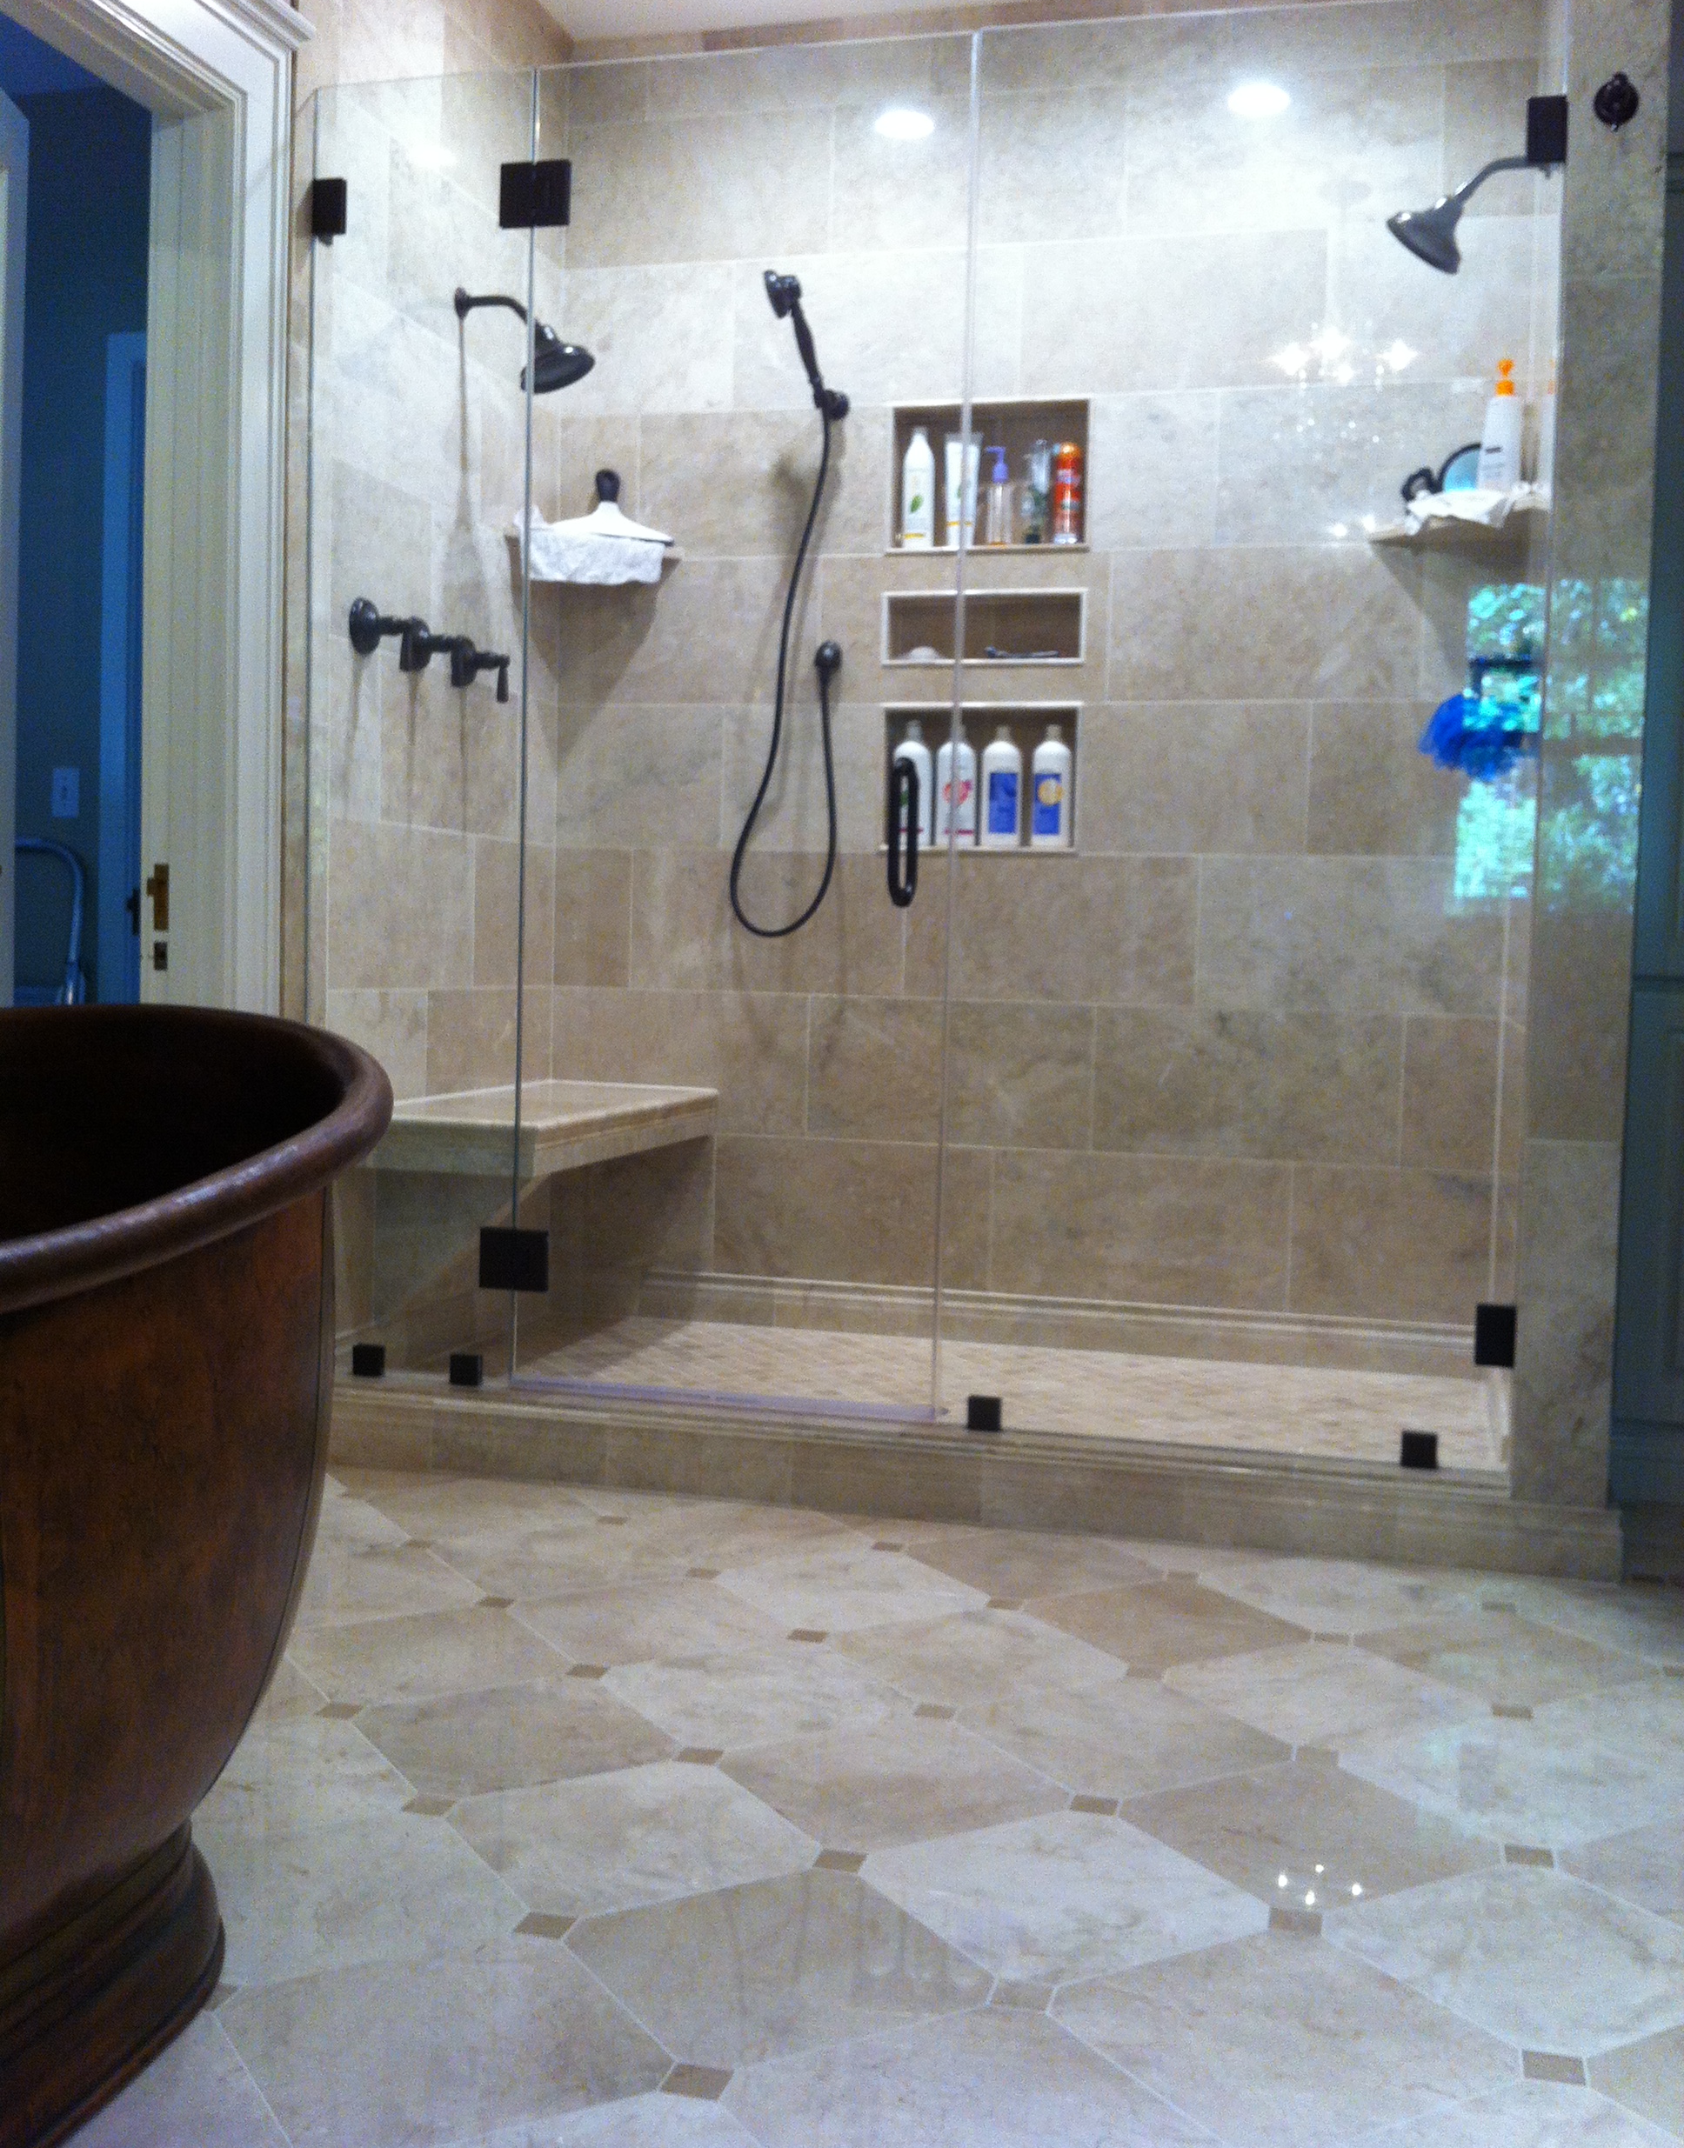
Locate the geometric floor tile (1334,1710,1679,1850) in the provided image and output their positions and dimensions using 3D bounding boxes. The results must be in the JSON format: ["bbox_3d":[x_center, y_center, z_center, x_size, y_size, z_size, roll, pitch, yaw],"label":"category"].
[{"bbox_3d":[0.742,0.777,2.489,0.305,0.012,0.305,-1,5,-30],"label":"geometric floor tile"}]

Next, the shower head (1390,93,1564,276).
[{"bbox_3d":[1.051,-1.459,3.821,0.265,0.218,0.140,2,4,15],"label":"shower head"}]

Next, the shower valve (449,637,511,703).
[{"bbox_3d":[-0.697,-0.790,4.445,0.108,0.131,0.100,2,4,15],"label":"shower valve"}]

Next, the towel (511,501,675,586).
[{"bbox_3d":[-0.523,-1.088,4.732,0.318,0.150,0.143,-1,4,-30],"label":"towel"}]

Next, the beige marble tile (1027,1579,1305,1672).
[{"bbox_3d":[0.429,0.732,3.020,0.305,0.012,0.305,-1,5,-30],"label":"beige marble tile"}]

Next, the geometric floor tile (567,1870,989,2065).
[{"bbox_3d":[-0.058,0.791,2.016,0.305,0.012,0.305,-1,5,-30],"label":"geometric floor tile"}]

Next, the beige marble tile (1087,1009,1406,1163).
[{"bbox_3d":[0.820,0.020,4.618,0.612,0.306,0.012,2,4,15],"label":"beige marble tile"}]

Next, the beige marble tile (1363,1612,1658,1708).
[{"bbox_3d":[0.848,0.748,2.905,0.305,0.010,0.305,-1,4,-30],"label":"beige marble tile"}]

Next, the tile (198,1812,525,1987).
[{"bbox_3d":[-0.479,0.772,2.129,0.305,0.012,0.305,-1,5,-30],"label":"tile"}]

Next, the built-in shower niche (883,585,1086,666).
[{"bbox_3d":[0.306,-0.924,4.743,0.425,0.149,0.100,2,4,15],"label":"built-in shower niche"}]

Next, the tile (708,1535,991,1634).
[{"bbox_3d":[0.012,0.714,3.128,0.305,0.012,0.305,-1,4,-31],"label":"tile"}]

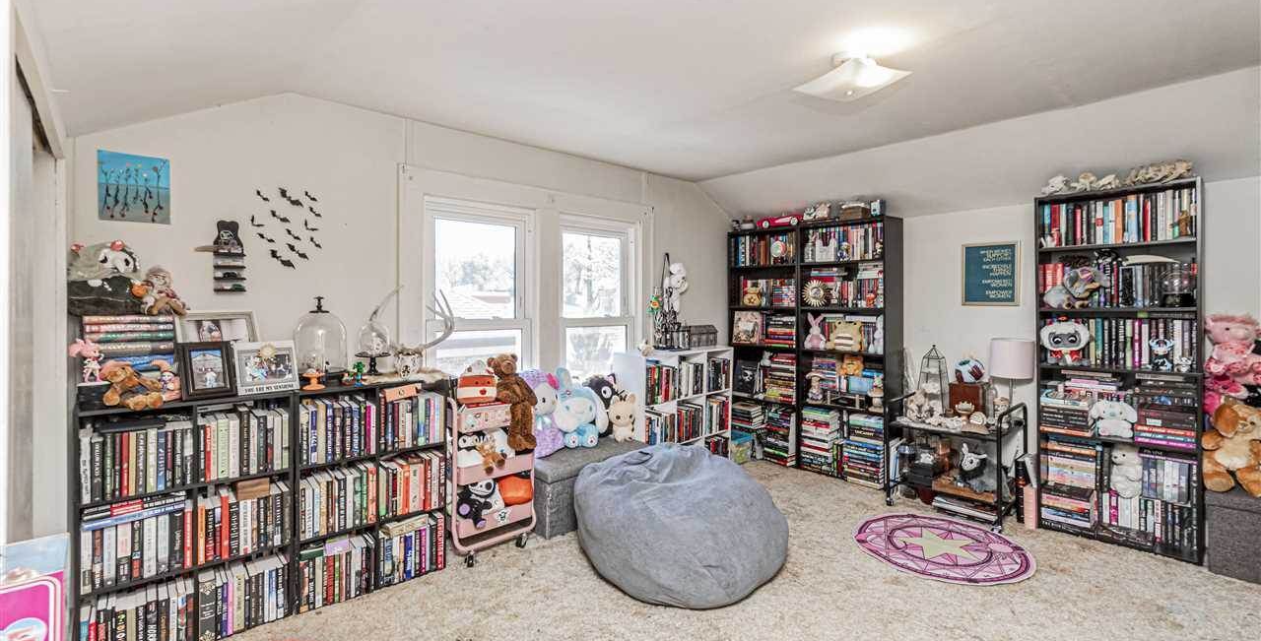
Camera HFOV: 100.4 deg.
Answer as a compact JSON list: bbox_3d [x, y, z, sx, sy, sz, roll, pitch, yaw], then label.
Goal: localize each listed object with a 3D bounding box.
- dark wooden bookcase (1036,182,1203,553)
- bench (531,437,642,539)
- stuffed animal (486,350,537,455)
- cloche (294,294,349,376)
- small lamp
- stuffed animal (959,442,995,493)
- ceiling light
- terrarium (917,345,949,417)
[{"bbox_3d":[2.522,0.222,2.735,0.280,1.800,0.615,0,0,-43],"label":"dark wooden bookcase"},{"bbox_3d":[-0.265,0.935,3.070,0.750,0.370,0.380,0,0,-43],"label":"bench"},{"bbox_3d":[-0.590,0.401,2.610,0.240,0.470,0.220,0,0,-27],"label":"stuffed animal"},{"bbox_3d":[-1.357,0.075,2.300,0.207,0.355,0.207,0,1,-37],"label":"cloche"},{"bbox_3d":[2.224,0.356,3.060,0.216,0.500,0.216,0,1,43],"label":"small lamp"},{"bbox_3d":[1.986,0.852,3.030,0.190,0.270,0.170,0,1,41],"label":"stuffed animal"},{"bbox_3d":[0.867,-0.962,2.060,0.305,0.150,0.305,0,0,-25],"label":"ceiling light"},{"bbox_3d":[1.940,0.385,3.380,0.170,0.450,0.170,0,0,37],"label":"terrarium"}]

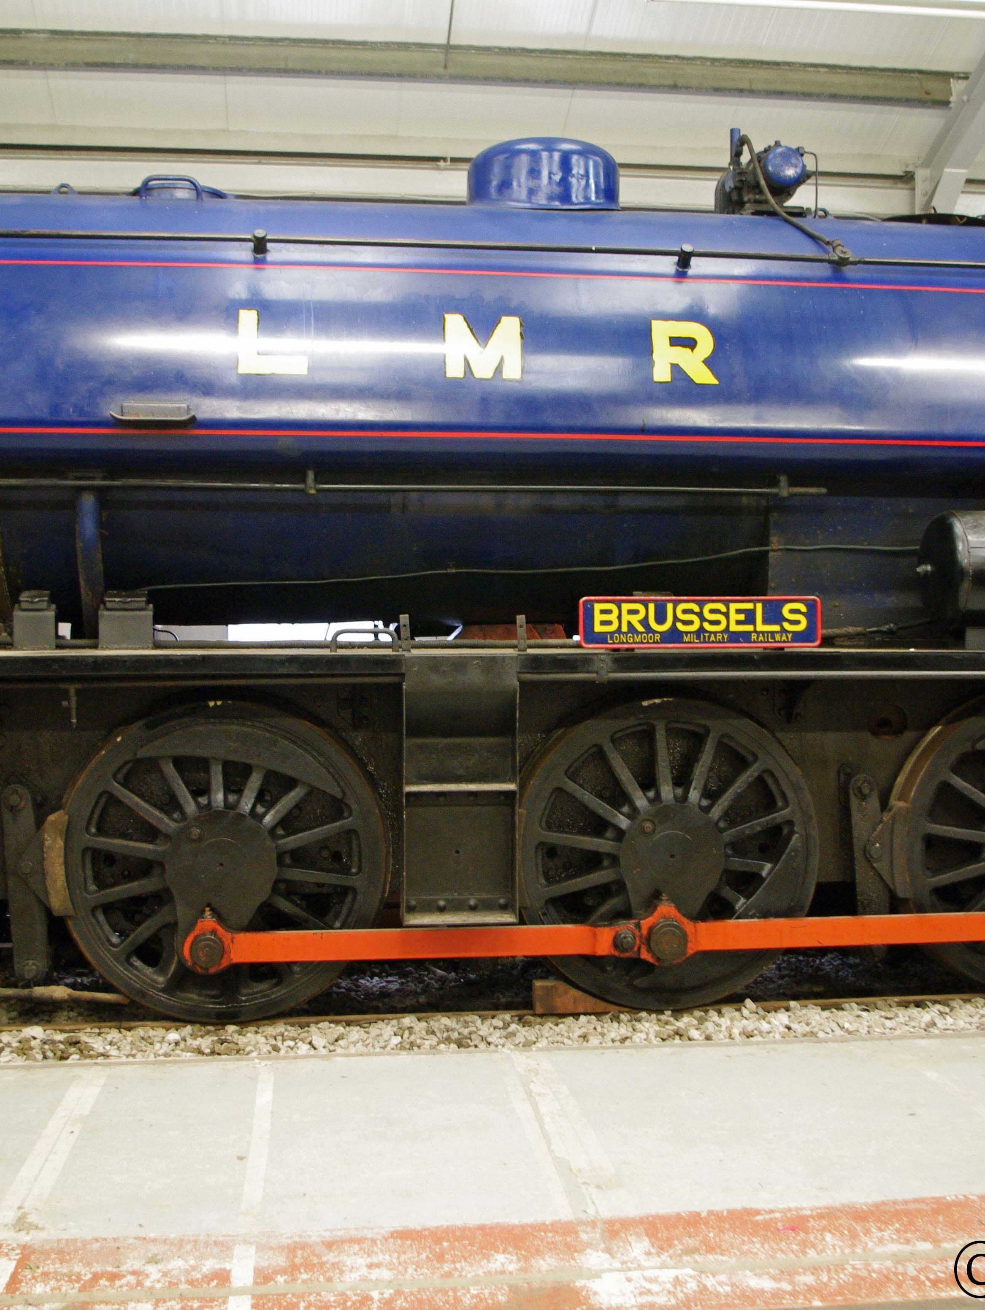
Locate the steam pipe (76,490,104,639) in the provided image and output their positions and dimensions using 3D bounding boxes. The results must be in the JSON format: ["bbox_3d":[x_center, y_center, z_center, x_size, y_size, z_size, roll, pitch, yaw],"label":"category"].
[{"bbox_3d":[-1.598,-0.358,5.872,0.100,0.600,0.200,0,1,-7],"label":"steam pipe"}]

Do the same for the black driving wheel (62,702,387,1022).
[{"bbox_3d":[-1.041,0.794,5.727,1.260,1.260,0.160,0,1,-7],"label":"black driving wheel"}]

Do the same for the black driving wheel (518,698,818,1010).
[{"bbox_3d":[0.699,0.794,5.946,1.260,1.260,0.160,0,1,-7],"label":"black driving wheel"}]

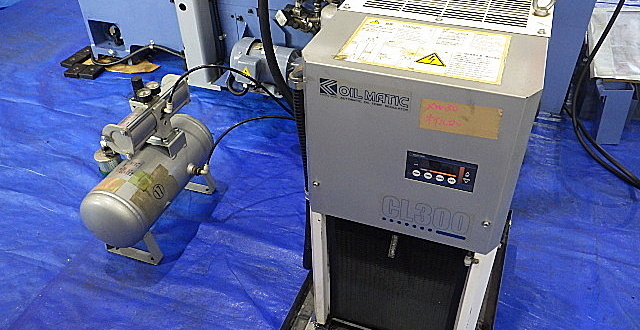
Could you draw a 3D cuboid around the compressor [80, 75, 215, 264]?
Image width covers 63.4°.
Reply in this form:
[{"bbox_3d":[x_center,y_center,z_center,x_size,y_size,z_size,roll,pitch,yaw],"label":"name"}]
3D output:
[{"bbox_3d":[-0.472,-0.015,1.417,0.267,0.447,0.461,13,41,18],"label":"compressor"}]

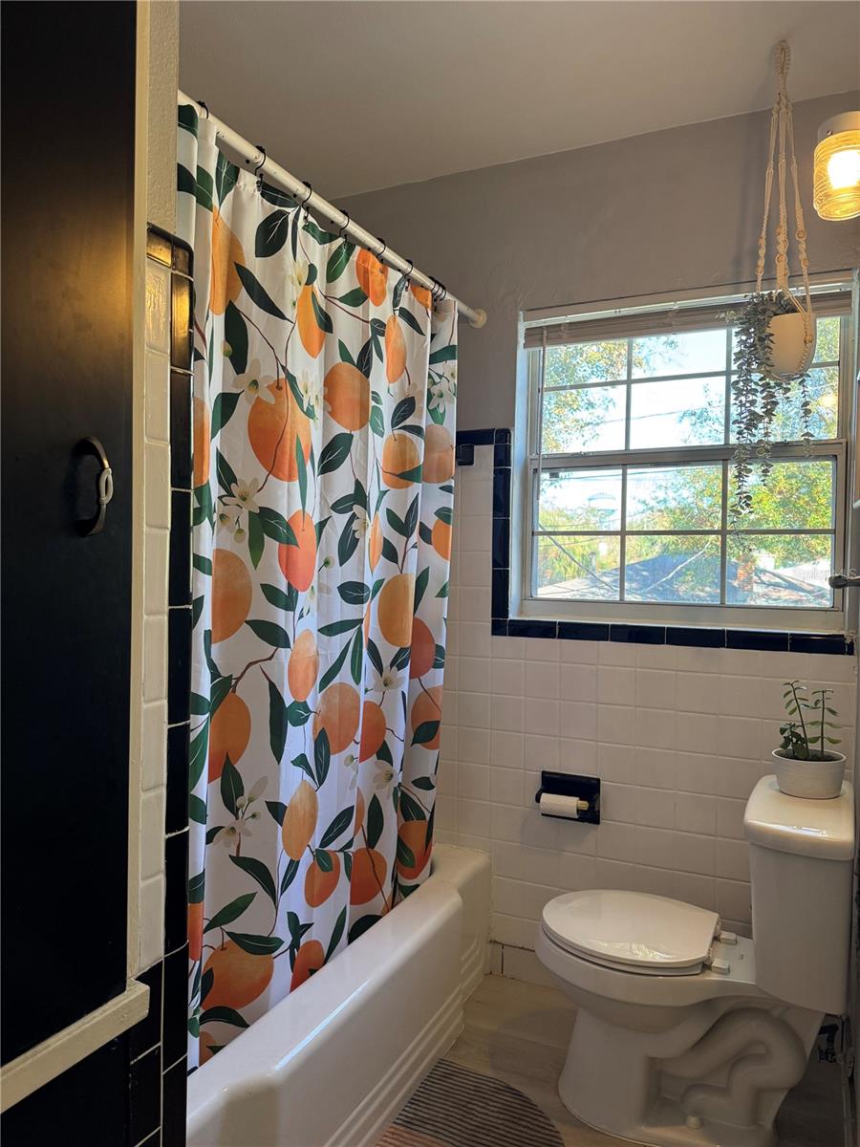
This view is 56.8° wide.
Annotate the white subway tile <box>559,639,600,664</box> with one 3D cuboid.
[{"bbox_3d":[0.434,0.229,2.302,0.108,0.069,0.010,1,0,28],"label":"white subway tile"}]

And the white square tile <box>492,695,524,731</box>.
[{"bbox_3d":[0.236,0.426,2.405,0.108,0.109,0.010,1,2,27],"label":"white square tile"}]

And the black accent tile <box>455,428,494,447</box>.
[{"bbox_3d":[0.130,-0.412,2.442,0.152,0.051,0.009,1,1,27],"label":"black accent tile"}]

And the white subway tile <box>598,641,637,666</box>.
[{"bbox_3d":[0.532,0.230,2.251,0.108,0.070,0.009,1,1,26],"label":"white subway tile"}]

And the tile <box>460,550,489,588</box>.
[{"bbox_3d":[0.143,-0.012,2.436,0.108,0.108,0.010,1,1,27],"label":"tile"}]

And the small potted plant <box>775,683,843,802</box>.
[{"bbox_3d":[0.852,0.367,1.786,0.148,0.248,0.148,1,0,28],"label":"small potted plant"}]

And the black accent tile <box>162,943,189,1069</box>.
[{"bbox_3d":[-0.340,0.574,1.058,0.010,0.150,0.048,1,0,26],"label":"black accent tile"}]

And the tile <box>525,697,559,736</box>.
[{"bbox_3d":[0.333,0.424,2.343,0.108,0.108,0.009,1,1,27],"label":"tile"}]

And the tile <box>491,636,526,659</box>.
[{"bbox_3d":[0.238,0.225,2.396,0.108,0.070,0.009,1,1,26],"label":"tile"}]

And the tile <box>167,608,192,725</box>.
[{"bbox_3d":[-0.335,0.122,1.057,0.010,0.153,0.048,1,0,26],"label":"tile"}]

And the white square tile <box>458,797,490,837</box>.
[{"bbox_3d":[0.137,0.749,2.445,0.108,0.108,0.010,1,1,27],"label":"white square tile"}]

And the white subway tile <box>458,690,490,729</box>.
[{"bbox_3d":[0.139,0.423,2.441,0.108,0.108,0.010,1,1,27],"label":"white subway tile"}]

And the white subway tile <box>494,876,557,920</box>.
[{"bbox_3d":[0.285,0.985,2.398,0.207,0.111,0.010,1,2,27],"label":"white subway tile"}]

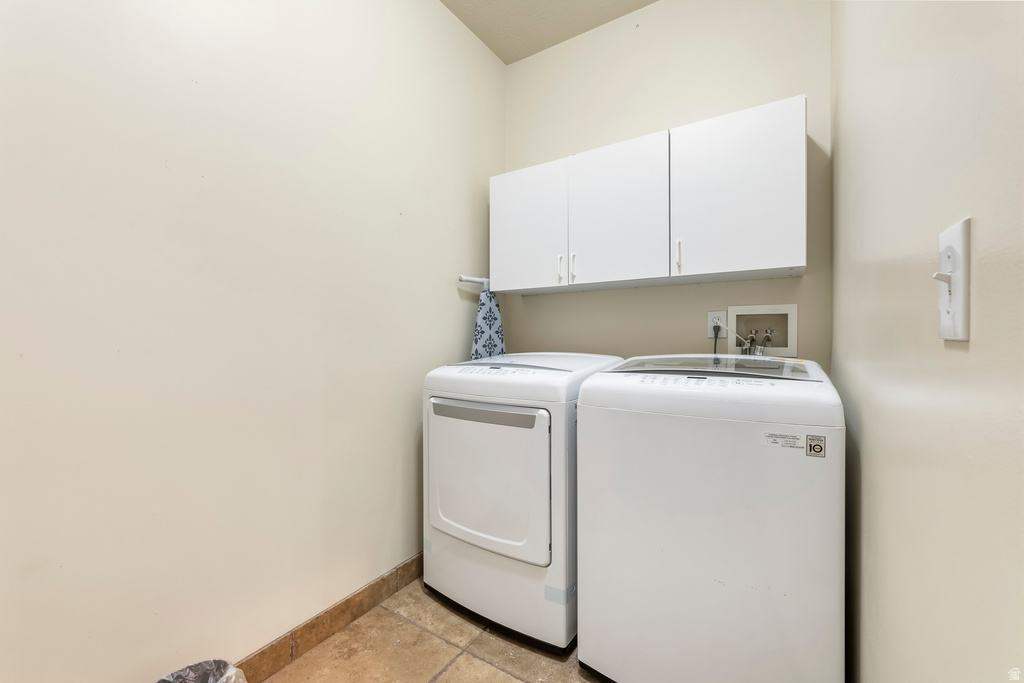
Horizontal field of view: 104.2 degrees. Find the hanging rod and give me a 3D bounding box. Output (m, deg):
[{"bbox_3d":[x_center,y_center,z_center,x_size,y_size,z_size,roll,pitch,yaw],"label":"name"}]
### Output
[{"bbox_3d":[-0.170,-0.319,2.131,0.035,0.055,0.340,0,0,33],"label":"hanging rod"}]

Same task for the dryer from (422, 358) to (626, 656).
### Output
[{"bbox_3d":[0.077,0.575,1.851,0.686,1.020,0.720,0,0,32],"label":"dryer"}]

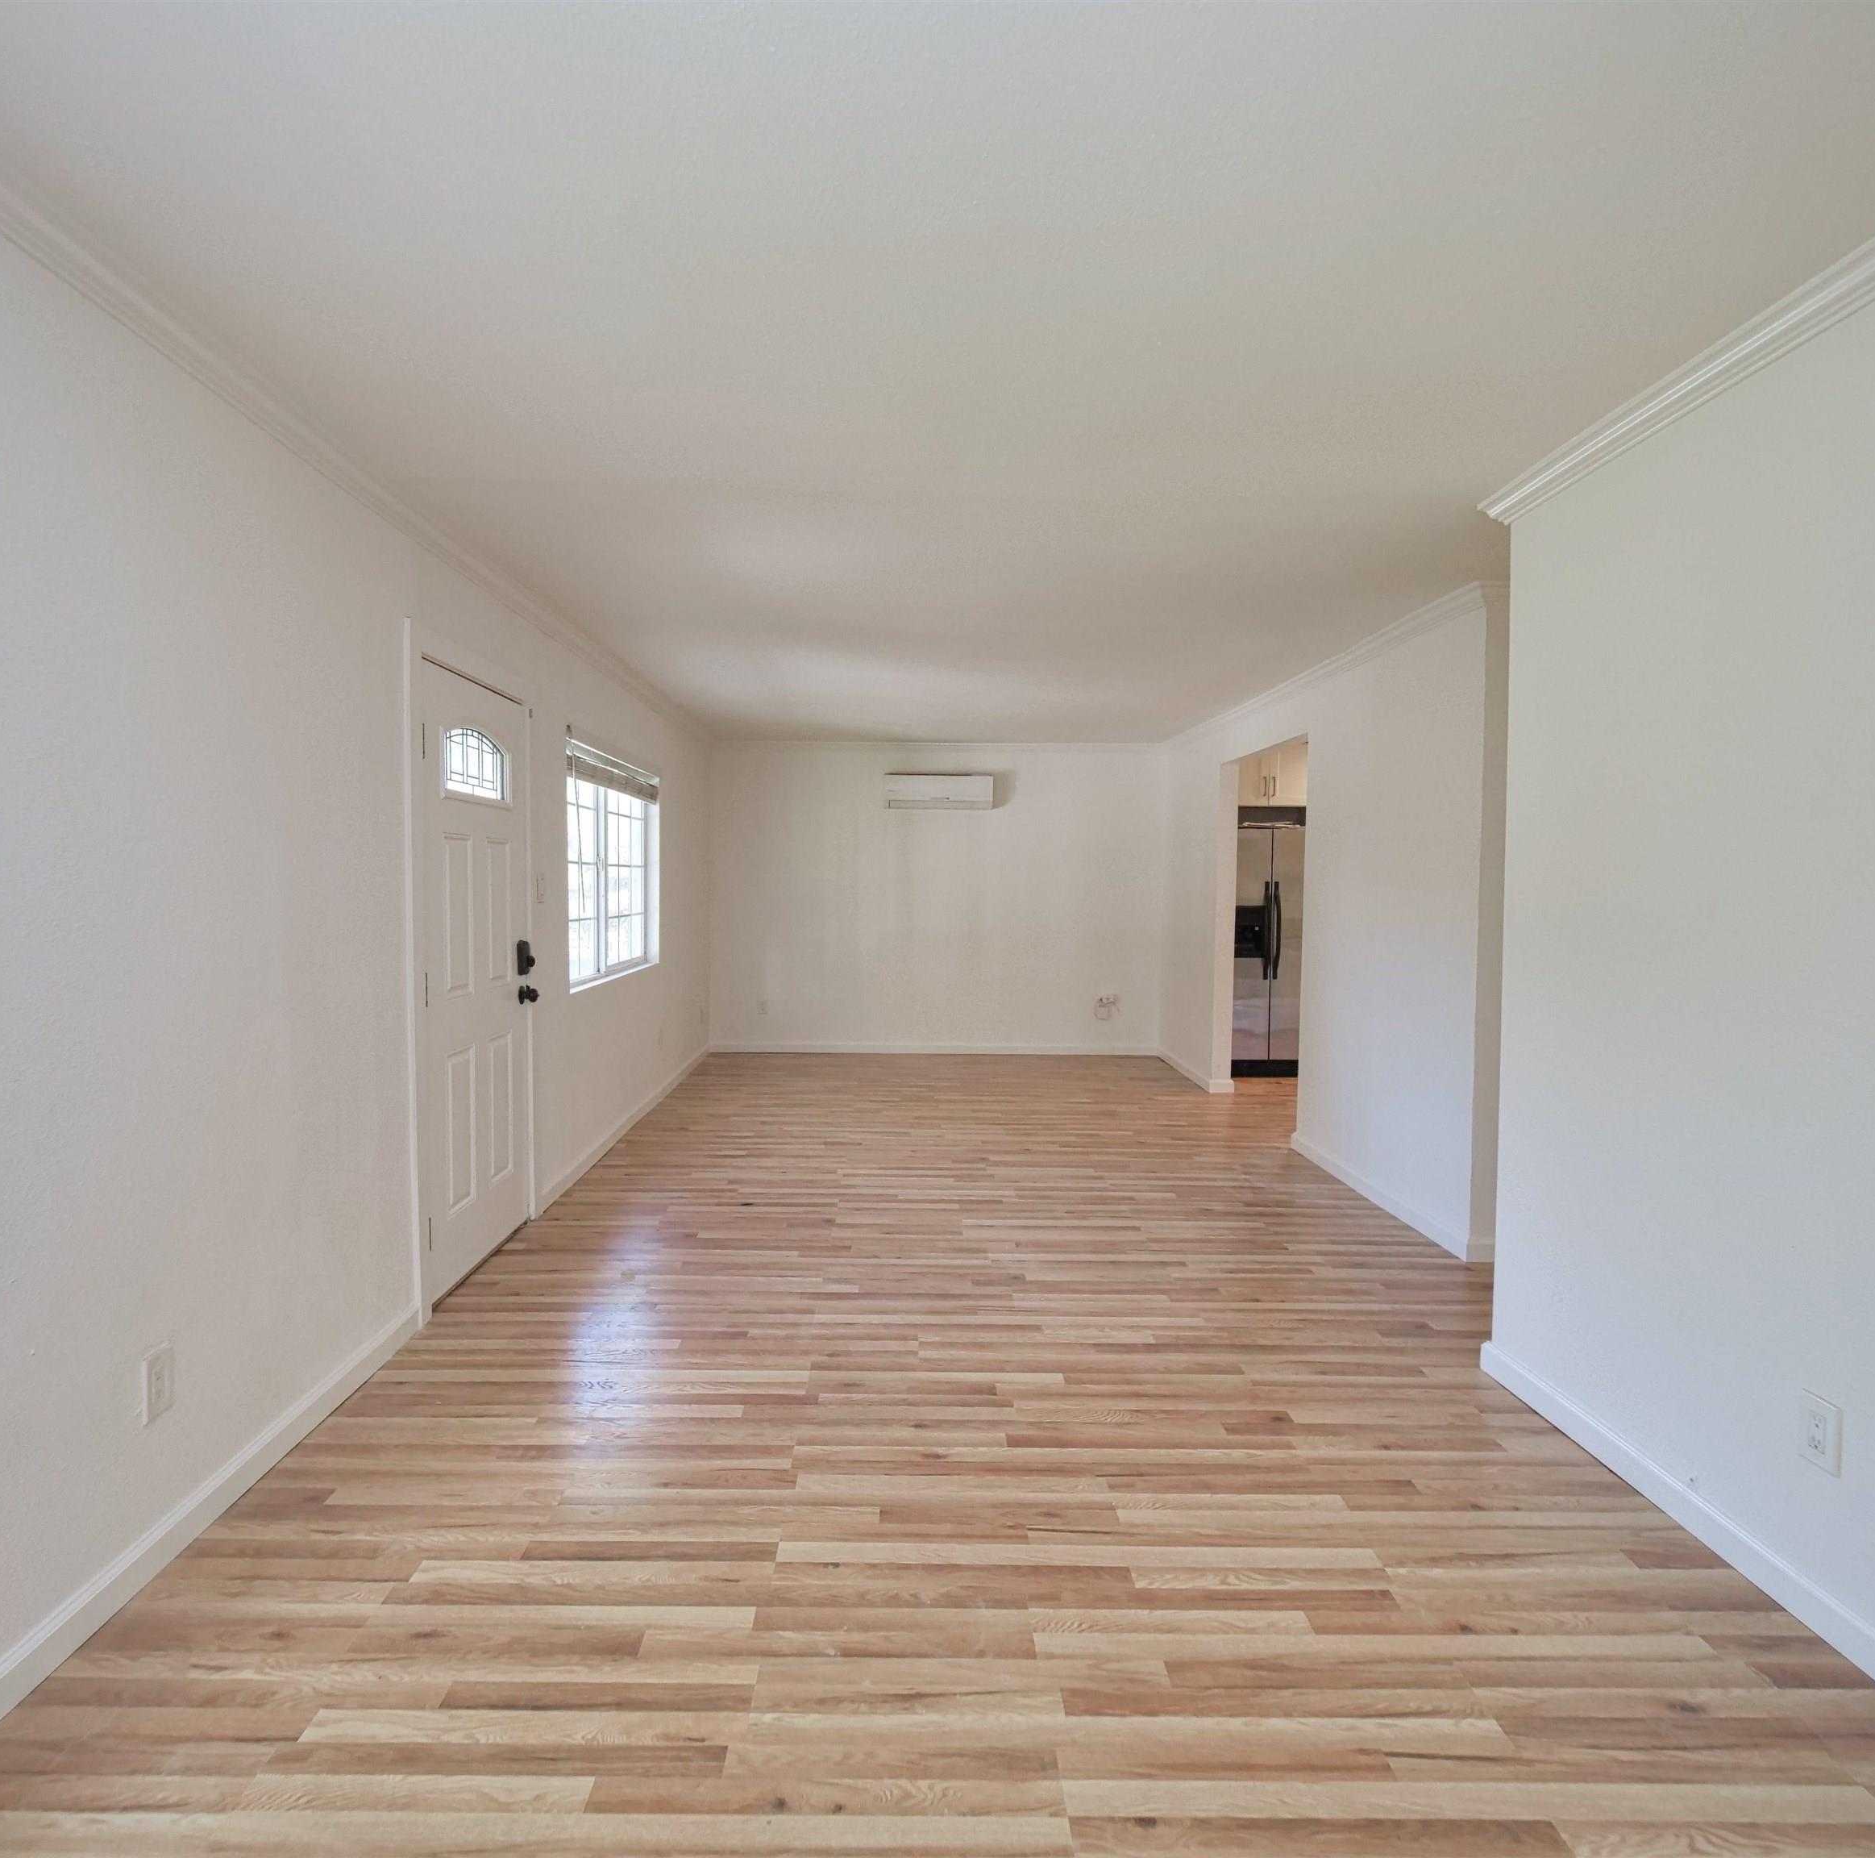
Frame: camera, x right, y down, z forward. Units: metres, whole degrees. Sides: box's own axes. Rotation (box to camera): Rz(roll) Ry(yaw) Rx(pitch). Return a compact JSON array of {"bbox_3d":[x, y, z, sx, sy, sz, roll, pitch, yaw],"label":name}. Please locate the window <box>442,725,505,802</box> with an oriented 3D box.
[{"bbox_3d":[-1.591,-0.560,3.455,0.035,0.262,0.545,0,2,-3],"label":"window"}]

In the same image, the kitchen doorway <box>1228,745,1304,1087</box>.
[{"bbox_3d":[1.914,0.056,5.870,0.150,2.152,1.359,0,2,-3],"label":"kitchen doorway"}]

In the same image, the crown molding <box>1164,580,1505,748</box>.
[{"bbox_3d":[1.828,-1.276,5.787,0.085,0.090,4.533,0,2,-3],"label":"crown molding"}]

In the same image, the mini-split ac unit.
[{"bbox_3d":[0.030,-1.076,7.872,0.850,0.275,0.210,0,2,-3],"label":"mini-split ac unit"}]

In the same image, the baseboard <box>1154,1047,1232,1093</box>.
[{"bbox_3d":[1.829,1.023,7.393,0.140,0.100,1.506,0,2,-3],"label":"baseboard"}]

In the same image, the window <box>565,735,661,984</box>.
[{"bbox_3d":[-1.731,-0.312,5.301,0.120,1.127,1.762,0,2,-3],"label":"window"}]

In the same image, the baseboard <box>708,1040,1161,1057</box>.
[{"bbox_3d":[-0.013,0.984,8.047,3.595,0.100,0.018,0,2,-3],"label":"baseboard"}]

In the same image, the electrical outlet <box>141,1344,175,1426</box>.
[{"bbox_3d":[-1.510,0.883,1.949,0.012,0.124,0.076,0,2,-3],"label":"electrical outlet"}]

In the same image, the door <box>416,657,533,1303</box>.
[{"bbox_3d":[-1.608,0.158,3.502,0.045,2.005,0.881,0,2,-3],"label":"door"}]

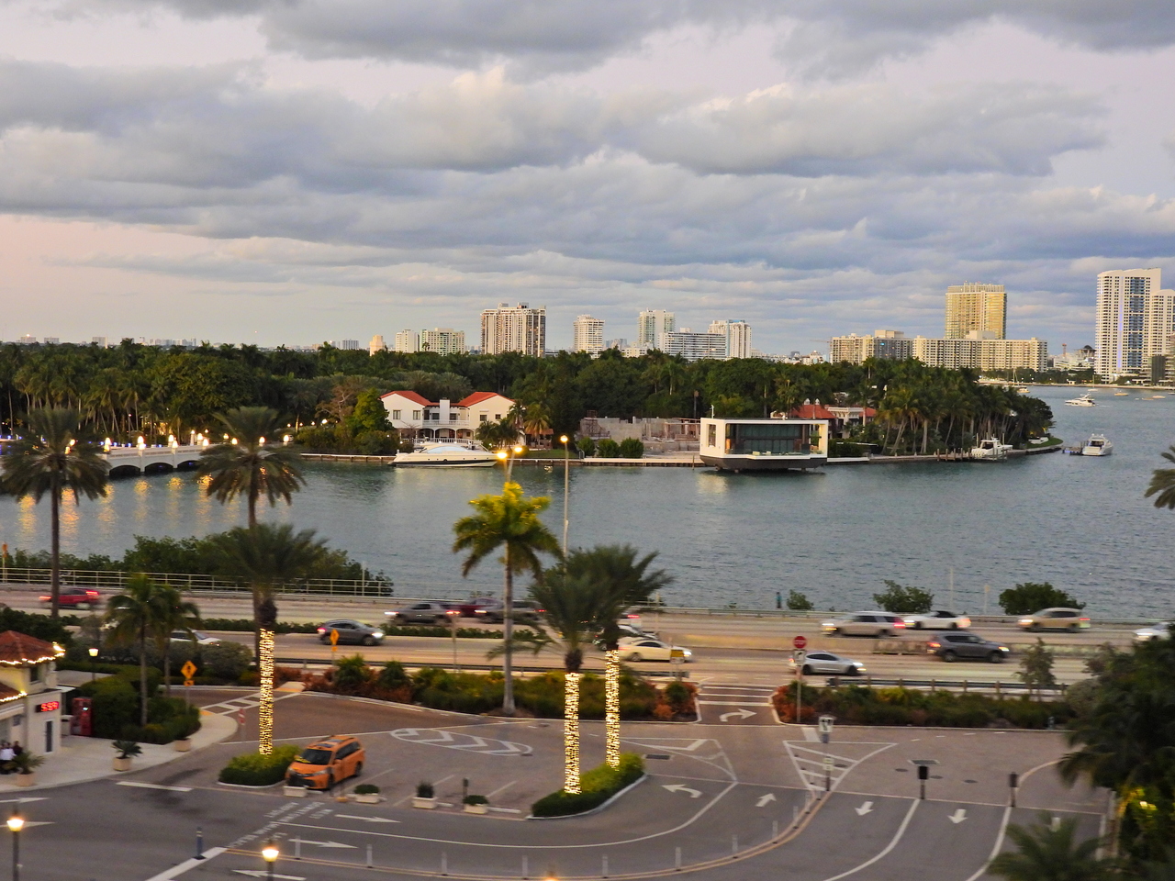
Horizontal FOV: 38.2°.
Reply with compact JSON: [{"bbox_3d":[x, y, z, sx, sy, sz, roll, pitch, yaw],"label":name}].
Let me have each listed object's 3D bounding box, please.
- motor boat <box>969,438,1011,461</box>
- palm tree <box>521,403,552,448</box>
[{"bbox_3d":[86.246,1.664,362.000,3.600,4.300,11.800,4,4,41],"label":"motor boat"},{"bbox_3d":[-10.656,-2.871,355.000,6.100,9.600,6.100,1,3,0],"label":"palm tree"}]

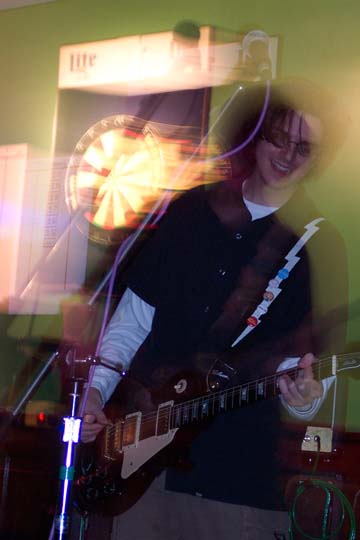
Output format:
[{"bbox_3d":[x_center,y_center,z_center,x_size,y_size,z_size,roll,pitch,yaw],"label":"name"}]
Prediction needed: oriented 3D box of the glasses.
[{"bbox_3d":[0.251,-0.311,4.126,0.136,0.042,0.135,22,6,-12],"label":"glasses"}]

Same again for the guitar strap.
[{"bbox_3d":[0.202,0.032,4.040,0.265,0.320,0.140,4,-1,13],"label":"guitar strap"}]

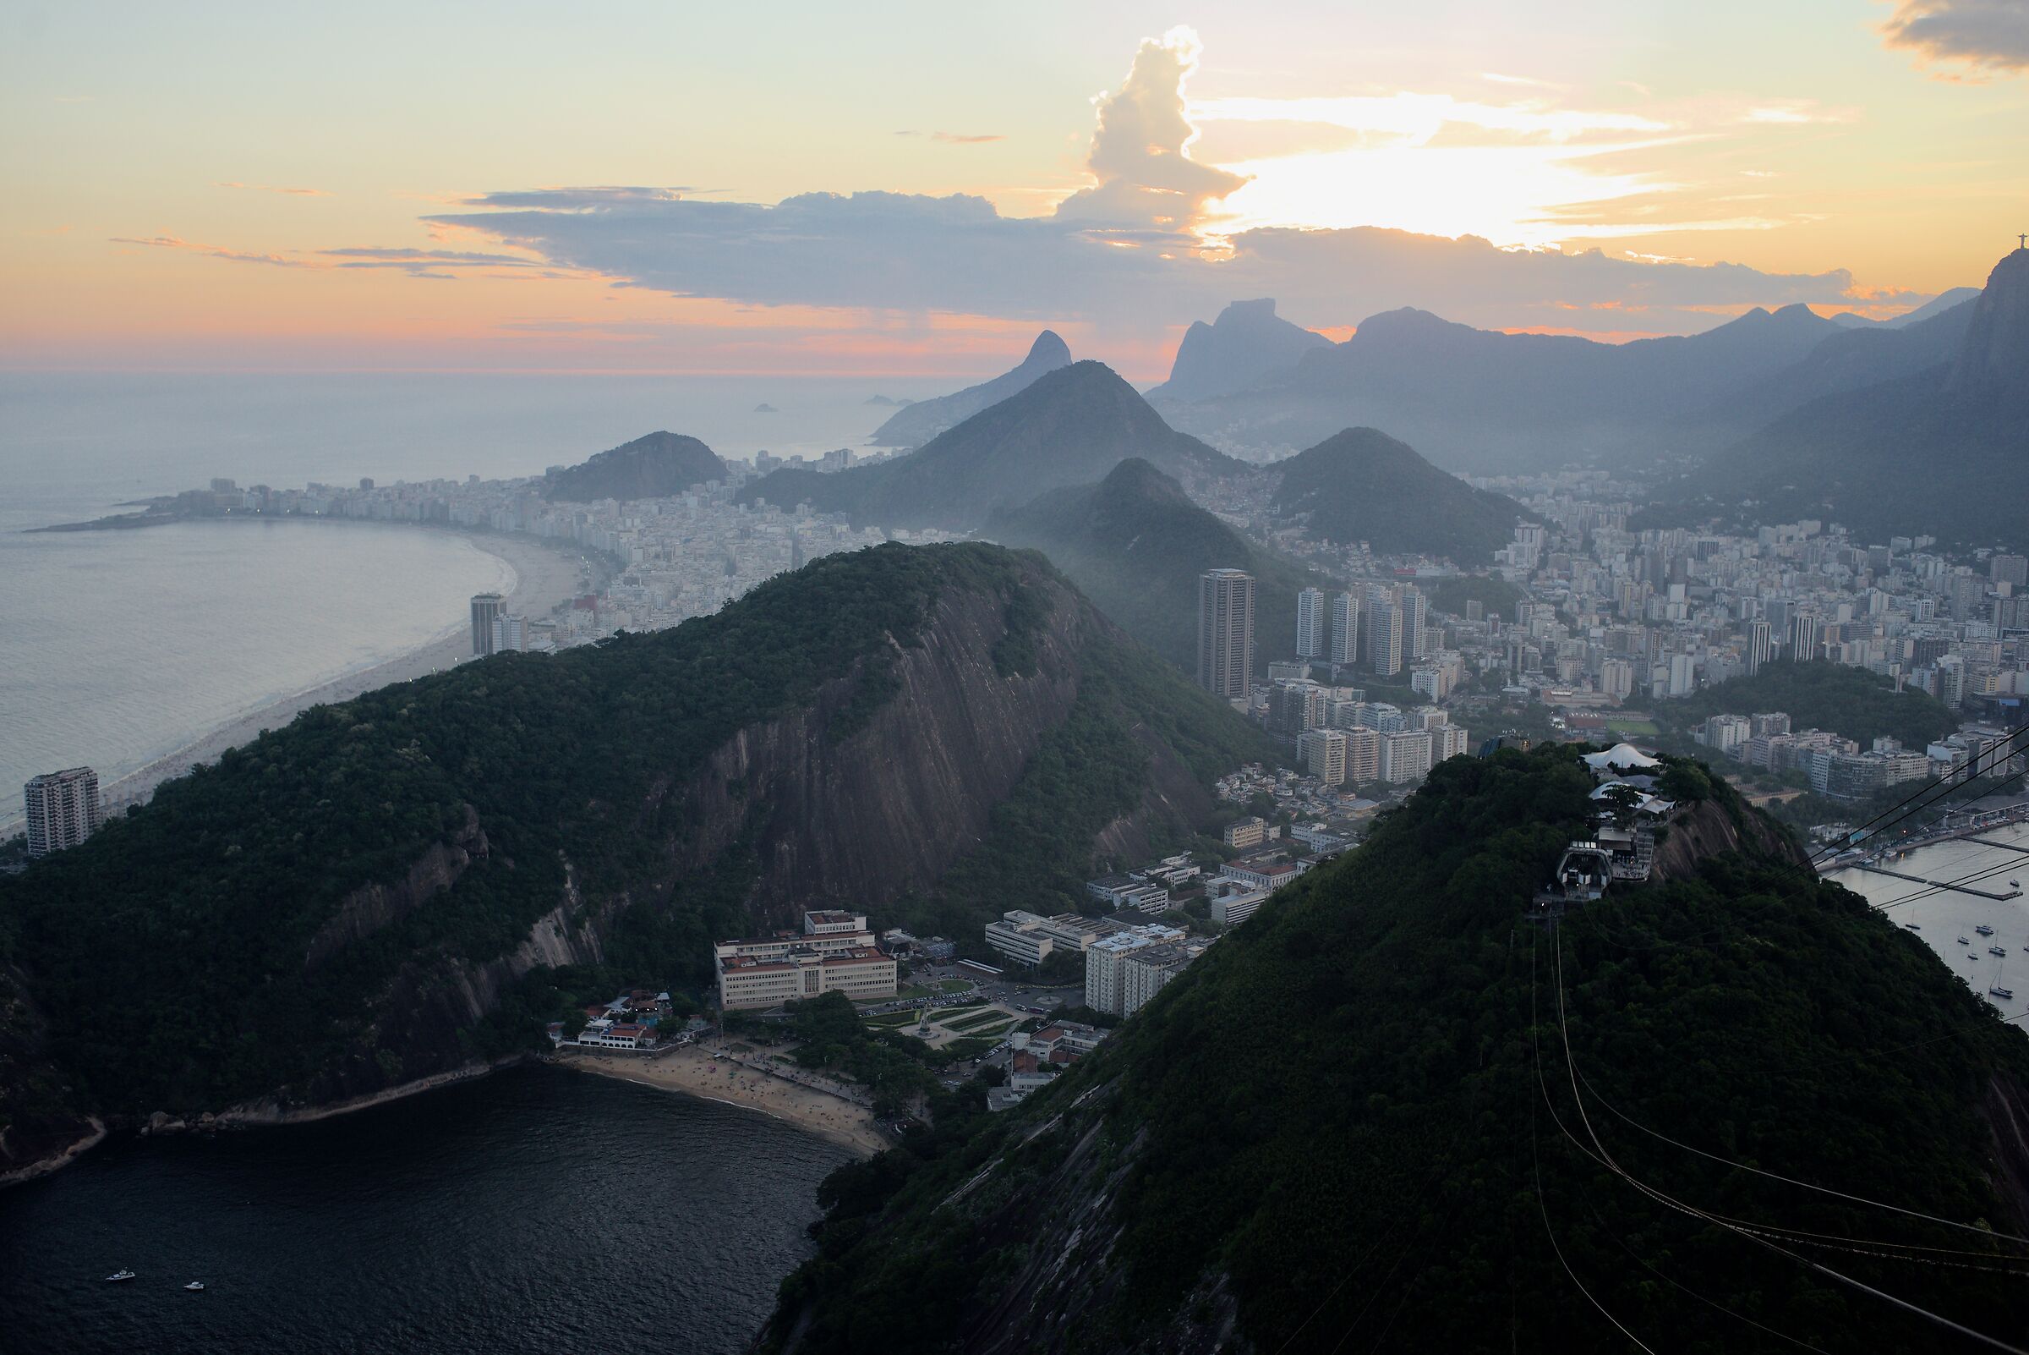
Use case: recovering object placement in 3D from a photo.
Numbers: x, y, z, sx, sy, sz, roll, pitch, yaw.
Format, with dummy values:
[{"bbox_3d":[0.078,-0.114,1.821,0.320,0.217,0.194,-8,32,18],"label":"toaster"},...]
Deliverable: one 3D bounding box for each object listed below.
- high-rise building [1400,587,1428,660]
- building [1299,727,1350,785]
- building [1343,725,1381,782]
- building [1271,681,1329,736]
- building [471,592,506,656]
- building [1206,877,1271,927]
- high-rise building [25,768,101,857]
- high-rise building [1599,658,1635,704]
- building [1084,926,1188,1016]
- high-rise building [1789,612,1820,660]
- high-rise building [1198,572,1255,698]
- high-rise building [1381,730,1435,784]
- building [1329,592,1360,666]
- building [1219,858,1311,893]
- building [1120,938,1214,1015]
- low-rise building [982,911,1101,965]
[{"bbox_3d":[508.900,-68.540,2515.720,21.500,90.000,25.000,9,13,43],"label":"high-rise building"},{"bbox_3d":[289.500,74.400,1851.300,26.000,49.000,36.000,-6,11,-35],"label":"building"},{"bbox_3d":[326.420,72.110,1849.740,27.000,50.000,17.000,-3,10,-20],"label":"building"},{"bbox_3d":[297.500,37.300,2053.600,33.000,54.000,45.000,-6,11,-36],"label":"building"},{"bbox_3d":[-623.310,-46.810,2348.900,34.000,108.000,21.000,3,9,14],"label":"building"},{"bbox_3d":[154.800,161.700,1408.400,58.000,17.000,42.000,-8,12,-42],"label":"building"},{"bbox_3d":[-713.600,104.100,1483.400,18.500,61.000,46.000,5,10,25],"label":"high-rise building"},{"bbox_3d":[704.100,6.400,2299.800,31.000,47.000,24.000,6,11,30],"label":"high-rise building"},{"bbox_3d":[76.100,180.400,1221.900,62.000,38.000,21.000,-8,12,-41],"label":"building"},{"bbox_3d":[996.330,-40.110,2483.440,27.000,81.000,20.000,1,9,6],"label":"high-rise building"},{"bbox_3d":[240.300,-47.200,2250.300,55.000,153.000,50.000,-2,10,-16],"label":"high-rise building"},{"bbox_3d":[365.930,74.570,1843.060,47.000,48.000,16.000,-3,10,-19],"label":"high-rise building"},{"bbox_3d":[415.890,-61.070,2483.080,21.500,88.000,25.000,9,12,41],"label":"building"},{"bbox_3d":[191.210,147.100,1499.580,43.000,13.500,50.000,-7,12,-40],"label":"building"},{"bbox_3d":[97.400,184.600,1196.900,62.000,38.000,21.000,-8,12,-41],"label":"building"},{"bbox_3d":[14.300,174.500,1307.400,42.000,19.000,74.000,-8,13,-43],"label":"low-rise building"}]

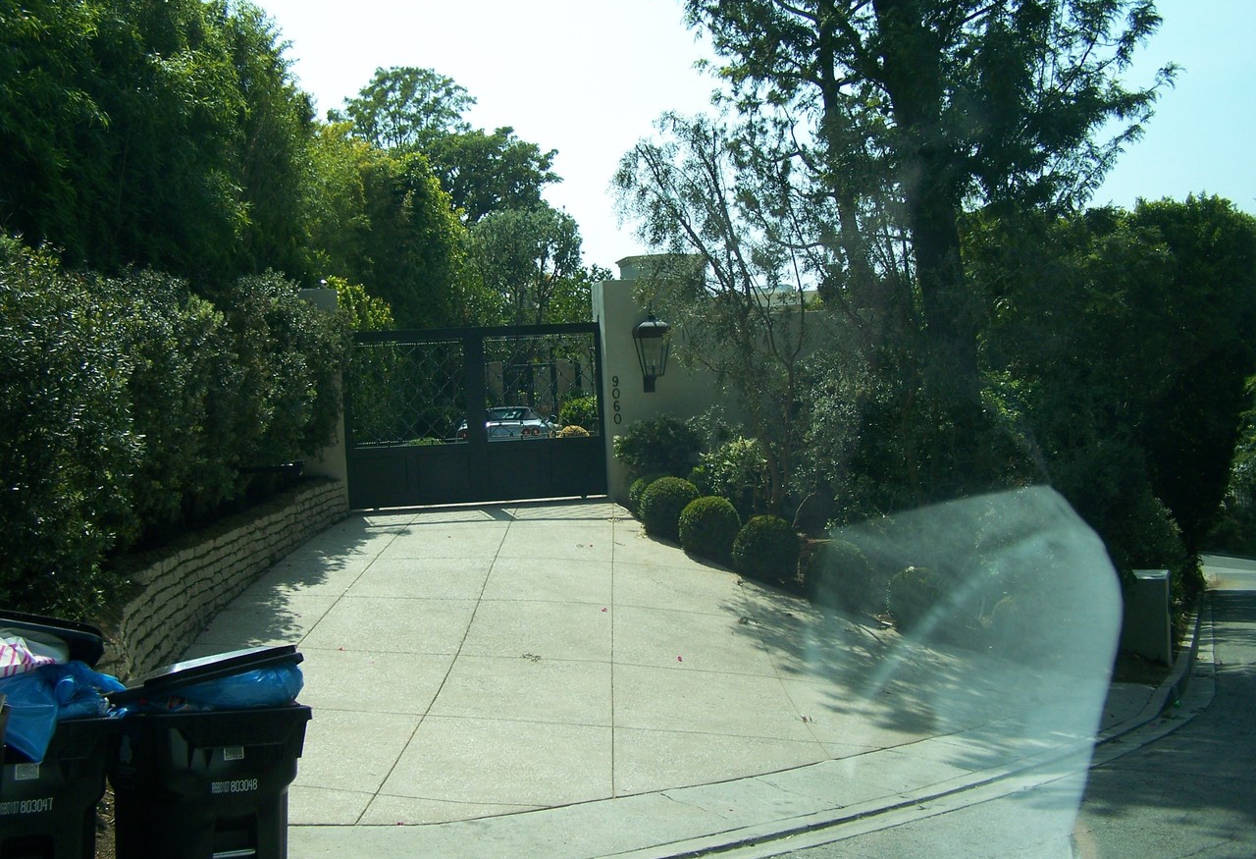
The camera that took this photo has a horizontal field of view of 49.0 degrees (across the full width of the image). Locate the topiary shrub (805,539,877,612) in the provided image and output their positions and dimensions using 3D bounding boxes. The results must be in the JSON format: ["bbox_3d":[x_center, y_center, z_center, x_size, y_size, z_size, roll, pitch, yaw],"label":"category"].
[{"bbox_3d":[2.241,1.542,14.550,0.750,0.770,0.750,-2,-4,0],"label":"topiary shrub"}]

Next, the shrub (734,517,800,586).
[{"bbox_3d":[1.554,1.361,15.550,0.750,0.780,0.750,-2,-4,0],"label":"shrub"}]

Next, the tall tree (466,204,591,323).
[{"bbox_3d":[-2.356,-2.504,32.000,3.100,5.400,3.000,-2,-4,0],"label":"tall tree"}]

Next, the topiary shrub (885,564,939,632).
[{"bbox_3d":[2.841,1.676,13.700,0.660,0.700,0.660,-2,-4,0],"label":"topiary shrub"}]

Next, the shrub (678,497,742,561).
[{"bbox_3d":[0.986,1.205,16.600,0.740,0.790,0.740,-2,-4,0],"label":"shrub"}]

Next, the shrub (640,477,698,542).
[{"bbox_3d":[0.529,1.008,17.500,0.750,0.800,0.750,-2,-4,0],"label":"shrub"}]

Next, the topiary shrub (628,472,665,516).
[{"bbox_3d":[0.293,0.872,18.300,0.620,0.640,0.620,-2,-4,0],"label":"topiary shrub"}]

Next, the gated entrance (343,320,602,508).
[{"bbox_3d":[-2.154,-0.195,19.600,3.700,2.500,0.120,-2,-4,-6],"label":"gated entrance"}]

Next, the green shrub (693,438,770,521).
[{"bbox_3d":[1.303,0.624,17.200,0.980,1.150,0.950,-2,-4,0],"label":"green shrub"}]

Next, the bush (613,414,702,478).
[{"bbox_3d":[0.419,0.346,18.700,1.200,1.150,1.100,-2,-4,0],"label":"bush"}]

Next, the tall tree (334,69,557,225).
[{"bbox_3d":[-6.269,-6.186,47.000,7.600,12.400,7.200,-2,-4,0],"label":"tall tree"}]

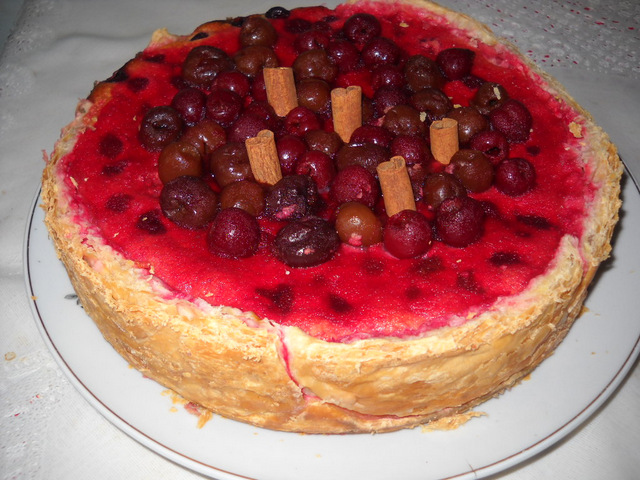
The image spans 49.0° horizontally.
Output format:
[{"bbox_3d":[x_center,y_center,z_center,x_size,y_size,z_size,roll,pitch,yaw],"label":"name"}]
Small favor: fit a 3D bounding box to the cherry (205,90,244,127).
[{"bbox_3d":[-0.045,-0.062,0.330,0.018,0.017,0.017,0,49,0],"label":"cherry"}]

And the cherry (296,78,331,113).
[{"bbox_3d":[-0.003,-0.069,0.335,0.018,0.018,0.018,2,47,0],"label":"cherry"}]

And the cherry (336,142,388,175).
[{"bbox_3d":[0.019,-0.035,0.310,0.024,0.016,0.018,0,48,0],"label":"cherry"}]

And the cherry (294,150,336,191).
[{"bbox_3d":[-0.002,-0.030,0.307,0.018,0.017,0.018,0,48,0],"label":"cherry"}]

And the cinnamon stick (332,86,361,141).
[{"bbox_3d":[0.013,-0.053,0.312,0.013,0.029,0.010,2,37,0],"label":"cinnamon stick"}]

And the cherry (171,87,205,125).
[{"bbox_3d":[-0.061,-0.063,0.329,0.017,0.016,0.017,0,48,0],"label":"cherry"}]

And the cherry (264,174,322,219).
[{"bbox_3d":[-0.011,-0.018,0.294,0.023,0.019,0.021,-11,49,-10],"label":"cherry"}]

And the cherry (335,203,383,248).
[{"bbox_3d":[0.015,-0.006,0.281,0.018,0.017,0.018,0,49,0],"label":"cherry"}]

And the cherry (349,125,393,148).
[{"bbox_3d":[0.023,-0.043,0.313,0.019,0.017,0.019,0,49,0],"label":"cherry"}]

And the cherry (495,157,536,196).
[{"bbox_3d":[0.085,-0.027,0.305,0.018,0.017,0.018,0,48,0],"label":"cherry"}]

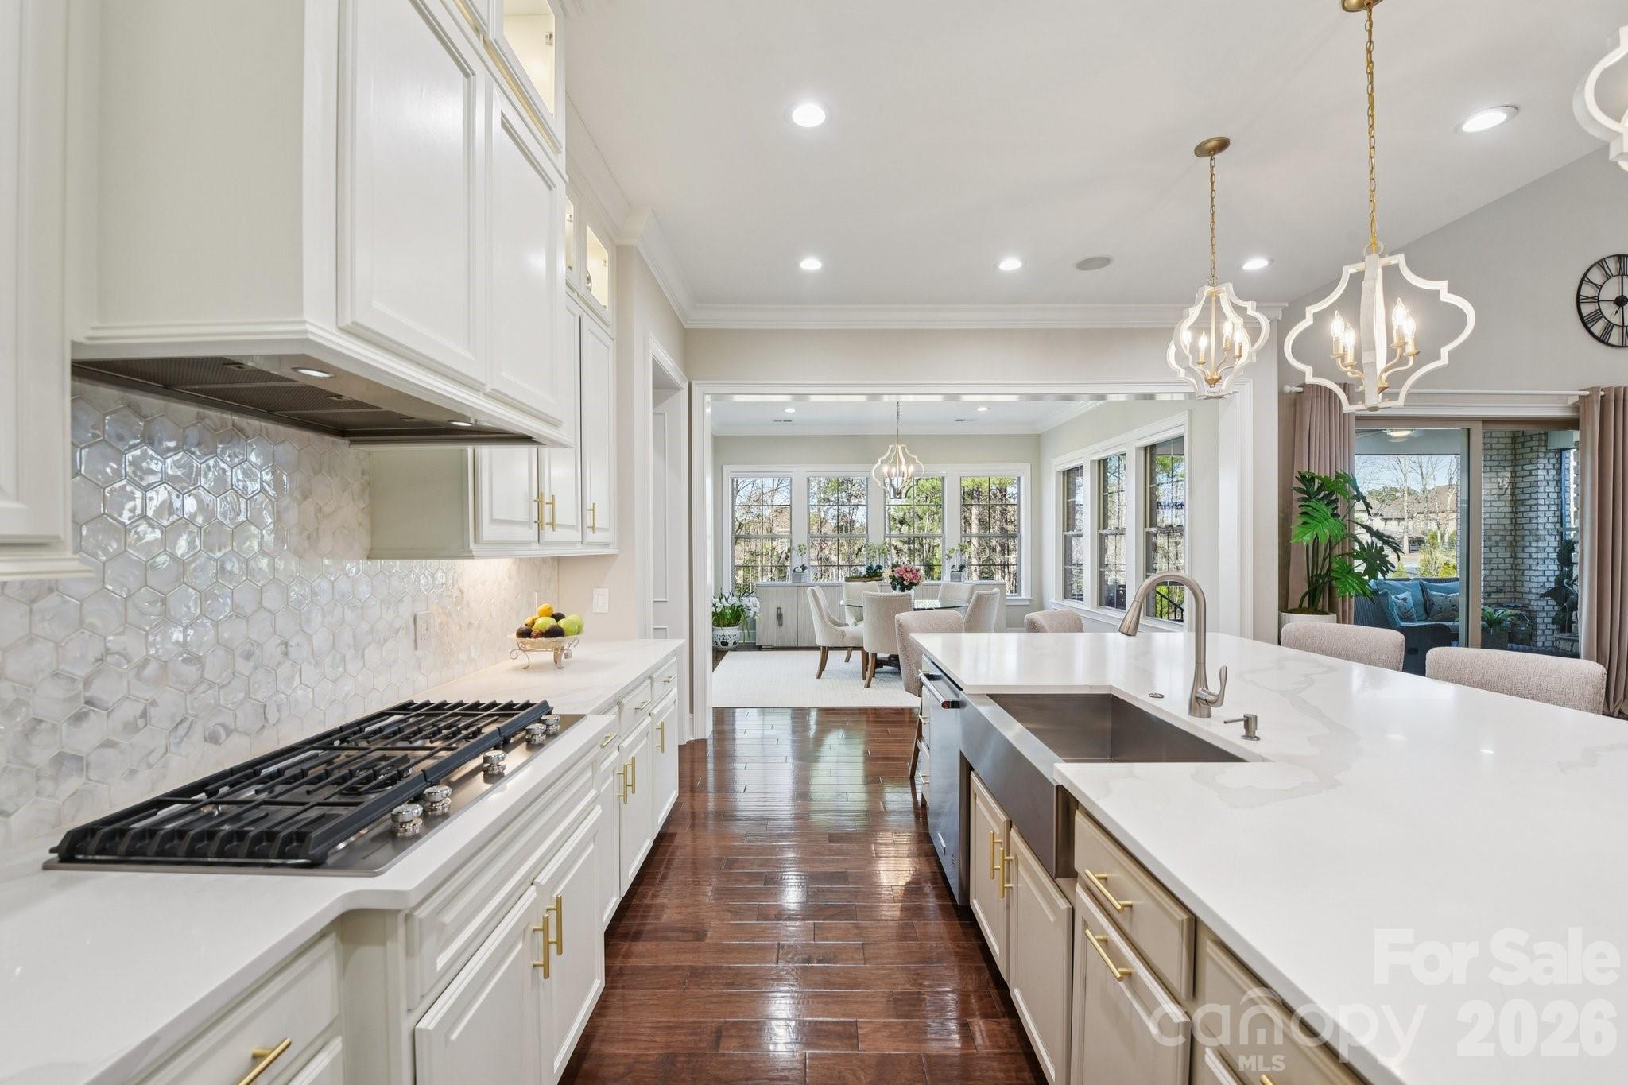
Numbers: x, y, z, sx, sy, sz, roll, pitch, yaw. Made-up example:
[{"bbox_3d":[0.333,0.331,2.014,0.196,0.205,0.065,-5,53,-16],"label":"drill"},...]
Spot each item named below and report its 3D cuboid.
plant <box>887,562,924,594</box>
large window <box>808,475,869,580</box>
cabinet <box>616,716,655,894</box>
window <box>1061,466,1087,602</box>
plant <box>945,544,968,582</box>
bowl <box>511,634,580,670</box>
[{"bbox_3d":[1.010,0.405,7.370,0.390,0.370,0.380,0,0,0],"label":"plant"},{"bbox_3d":[0.337,-0.100,9.450,0.850,1.650,0.120,0,0,0],"label":"large window"},{"bbox_3d":[-0.975,0.990,2.640,0.600,0.570,0.490,0,0,0],"label":"cabinet"},{"bbox_3d":[3.200,-0.100,8.280,0.120,1.640,0.870,0,0,0],"label":"window"},{"bbox_3d":[1.930,0.275,9.140,0.310,0.510,0.240,0,0,0],"label":"plant"},{"bbox_3d":[-1.035,0.417,2.620,0.260,0.120,0.240,0,0,0],"label":"bowl"}]

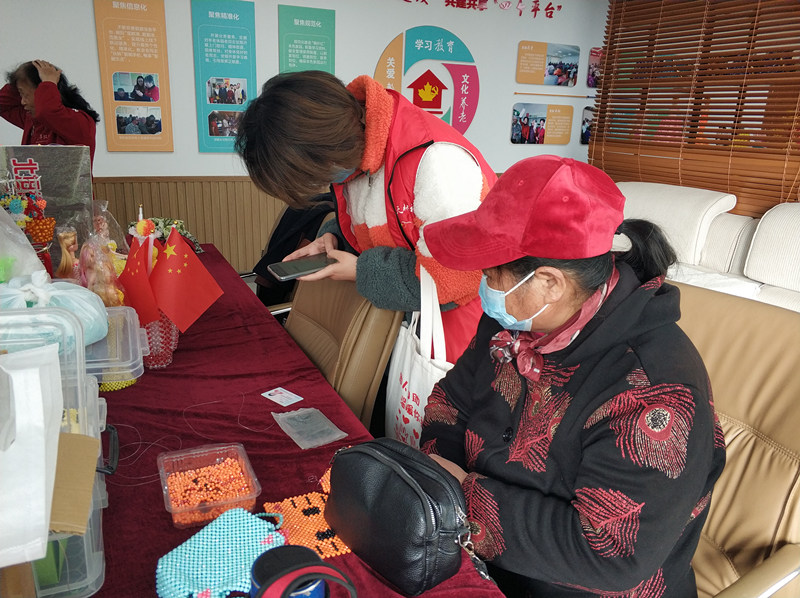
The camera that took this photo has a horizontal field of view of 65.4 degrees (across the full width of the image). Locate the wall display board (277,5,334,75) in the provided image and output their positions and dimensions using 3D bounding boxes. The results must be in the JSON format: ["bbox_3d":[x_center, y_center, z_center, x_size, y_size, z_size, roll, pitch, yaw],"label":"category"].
[{"bbox_3d":[-0.759,-1.794,5.175,0.470,1.149,0.020,-5,16,-22],"label":"wall display board"}]

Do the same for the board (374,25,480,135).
[{"bbox_3d":[0.264,-1.877,5.595,1.054,1.054,0.020,-5,16,-22],"label":"board"}]

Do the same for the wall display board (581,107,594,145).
[{"bbox_3d":[2.180,-1.783,6.451,0.717,0.374,0.020,-5,16,-22],"label":"wall display board"}]

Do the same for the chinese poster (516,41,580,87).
[{"bbox_3d":[1.432,-2.255,5.993,0.722,0.377,0.020,-5,16,-22],"label":"chinese poster"}]

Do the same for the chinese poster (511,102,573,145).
[{"bbox_3d":[1.414,-1.716,6.139,0.717,0.379,0.020,-5,16,-22],"label":"chinese poster"}]

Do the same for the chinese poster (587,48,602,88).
[{"bbox_3d":[2.192,-2.319,6.304,0.722,0.374,0.020,-5,16,-22],"label":"chinese poster"}]

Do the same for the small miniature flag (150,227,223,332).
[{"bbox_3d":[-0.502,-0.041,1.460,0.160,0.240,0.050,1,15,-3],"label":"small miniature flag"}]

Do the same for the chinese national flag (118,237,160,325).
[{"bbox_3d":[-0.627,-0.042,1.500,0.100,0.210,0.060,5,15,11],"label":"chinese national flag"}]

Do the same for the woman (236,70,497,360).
[{"bbox_3d":[-0.043,0.225,1.486,0.630,1.435,0.500,-5,16,-22],"label":"woman"}]

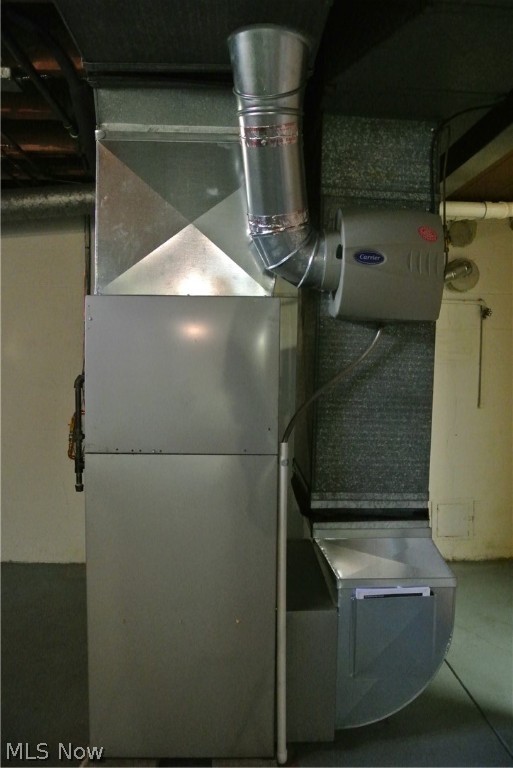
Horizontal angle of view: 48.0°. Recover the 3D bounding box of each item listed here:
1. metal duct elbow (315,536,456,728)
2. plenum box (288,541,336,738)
[{"bbox_3d":[0.394,0.756,2.012,0.375,0.515,0.620,0,3,-2],"label":"metal duct elbow"},{"bbox_3d":[0.135,0.852,2.028,0.187,0.412,0.630,0,3,-2],"label":"plenum box"}]

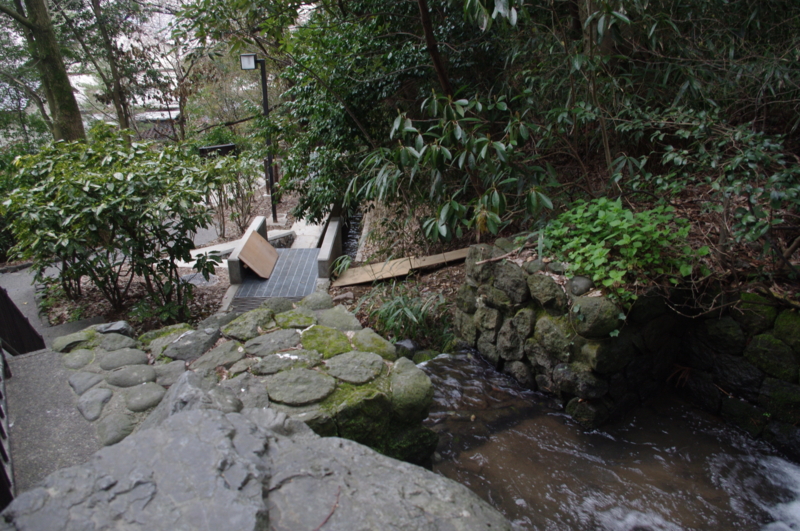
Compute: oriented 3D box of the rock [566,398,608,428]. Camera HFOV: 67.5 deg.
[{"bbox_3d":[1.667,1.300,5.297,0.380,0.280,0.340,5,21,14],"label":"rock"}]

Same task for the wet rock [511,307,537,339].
[{"bbox_3d":[1.079,0.498,5.233,0.221,0.290,0.233,-13,24,-31],"label":"wet rock"}]

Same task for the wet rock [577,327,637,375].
[{"bbox_3d":[1.580,0.650,4.584,0.460,0.350,0.380,-9,22,-24],"label":"wet rock"}]

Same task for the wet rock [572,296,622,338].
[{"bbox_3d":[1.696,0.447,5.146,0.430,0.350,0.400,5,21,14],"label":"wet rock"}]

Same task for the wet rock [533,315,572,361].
[{"bbox_3d":[1.436,0.678,5.642,0.330,0.410,0.380,-12,23,-29],"label":"wet rock"}]

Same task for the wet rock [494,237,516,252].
[{"bbox_3d":[1.101,-0.219,6.250,0.212,0.157,0.249,-13,24,-31],"label":"wet rock"}]

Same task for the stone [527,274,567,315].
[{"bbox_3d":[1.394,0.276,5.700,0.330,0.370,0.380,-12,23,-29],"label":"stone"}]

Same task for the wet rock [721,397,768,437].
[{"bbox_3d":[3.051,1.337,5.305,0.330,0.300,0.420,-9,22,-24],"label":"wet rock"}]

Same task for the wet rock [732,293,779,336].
[{"bbox_3d":[2.740,0.378,4.618,0.298,0.342,0.360,-18,27,-41],"label":"wet rock"}]

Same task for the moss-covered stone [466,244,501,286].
[{"bbox_3d":[0.901,-0.011,6.462,0.340,0.410,0.420,-12,23,-29],"label":"moss-covered stone"}]

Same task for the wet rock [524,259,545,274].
[{"bbox_3d":[1.259,0.009,5.650,0.190,0.140,0.224,-13,24,-31],"label":"wet rock"}]

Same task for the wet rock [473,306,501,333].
[{"bbox_3d":[0.818,0.495,5.599,0.225,0.264,0.265,-13,24,-31],"label":"wet rock"}]

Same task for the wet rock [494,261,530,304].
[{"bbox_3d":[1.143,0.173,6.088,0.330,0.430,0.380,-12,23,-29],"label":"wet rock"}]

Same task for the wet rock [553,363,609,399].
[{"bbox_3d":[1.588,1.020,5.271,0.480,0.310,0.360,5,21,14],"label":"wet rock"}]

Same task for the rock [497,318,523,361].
[{"bbox_3d":[0.982,0.664,5.374,0.249,0.407,0.211,-13,24,-31],"label":"rock"}]

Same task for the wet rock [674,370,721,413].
[{"bbox_3d":[2.435,1.039,4.903,0.319,0.365,0.385,-18,27,-41],"label":"wet rock"}]

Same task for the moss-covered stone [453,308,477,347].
[{"bbox_3d":[0.736,0.697,6.733,0.280,0.420,0.270,-12,23,-29],"label":"moss-covered stone"}]

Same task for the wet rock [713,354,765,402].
[{"bbox_3d":[2.656,0.879,4.701,0.329,0.360,0.417,-18,27,-41],"label":"wet rock"}]

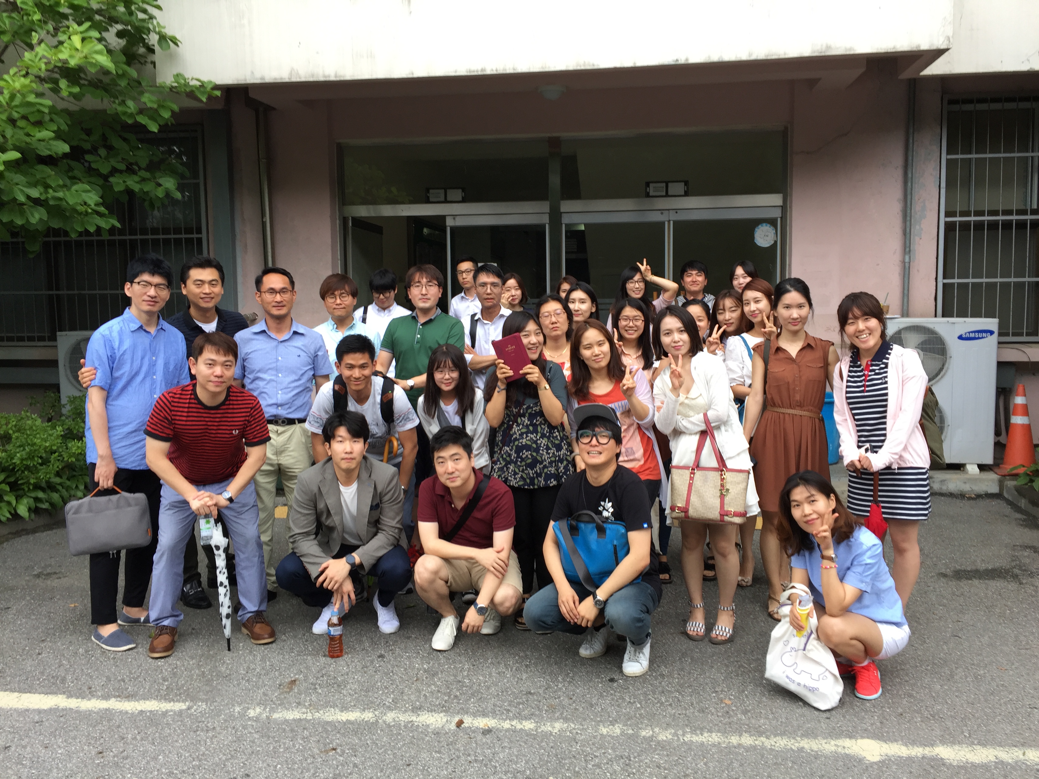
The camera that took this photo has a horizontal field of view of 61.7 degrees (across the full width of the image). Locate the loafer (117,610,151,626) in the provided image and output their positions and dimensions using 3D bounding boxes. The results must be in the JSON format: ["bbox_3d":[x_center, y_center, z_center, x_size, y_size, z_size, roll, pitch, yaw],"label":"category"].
[{"bbox_3d":[-1.819,1.103,4.250,0.262,0.075,0.098,1,5,18],"label":"loafer"}]

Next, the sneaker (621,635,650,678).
[{"bbox_3d":[0.506,1.104,3.683,0.105,0.110,0.285,0,5,13],"label":"sneaker"}]

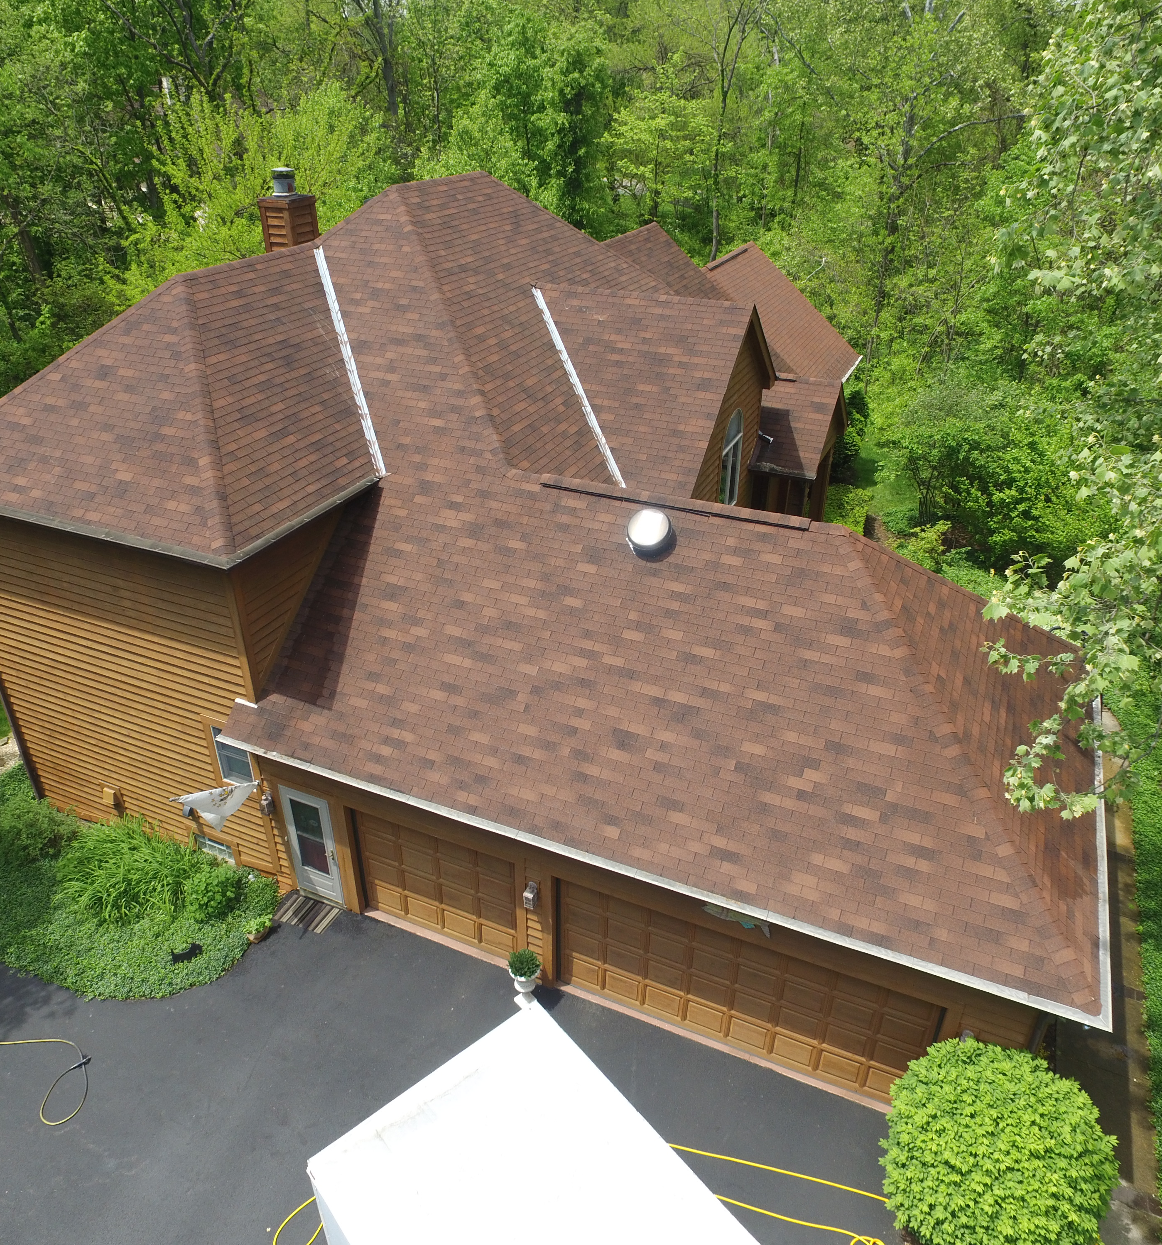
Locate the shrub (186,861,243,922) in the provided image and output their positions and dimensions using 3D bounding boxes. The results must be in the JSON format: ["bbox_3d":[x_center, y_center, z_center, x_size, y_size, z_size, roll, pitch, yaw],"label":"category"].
[{"bbox_3d":[-5.466,4.004,14.228,0.830,0.720,0.800,-14,33,-24],"label":"shrub"}]

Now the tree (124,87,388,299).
[{"bbox_3d":[-8.948,-9.316,27.682,7.458,10.880,7.085,-9,31,-15],"label":"tree"}]

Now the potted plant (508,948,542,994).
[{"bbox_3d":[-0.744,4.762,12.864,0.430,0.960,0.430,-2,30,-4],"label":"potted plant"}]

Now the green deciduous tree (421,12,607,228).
[{"bbox_3d":[-2.030,-13.094,32.775,6.162,13.443,5.854,-1,30,-3],"label":"green deciduous tree"}]

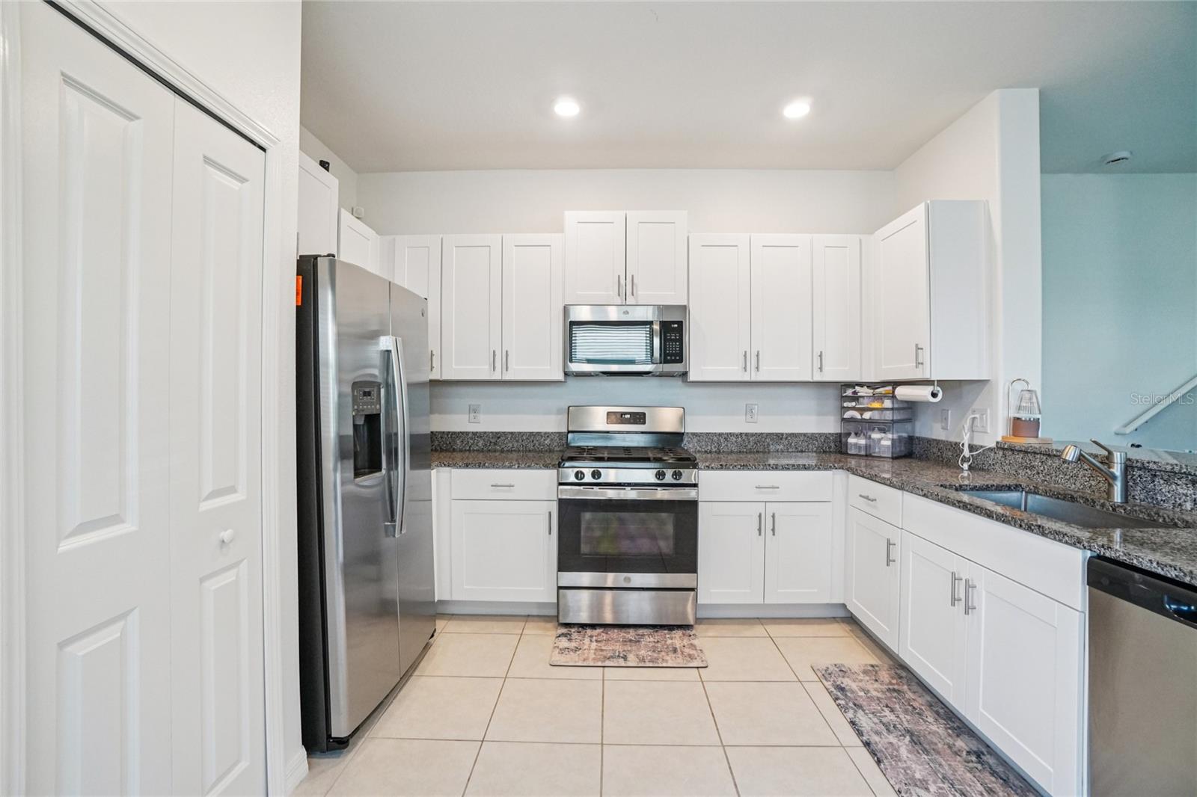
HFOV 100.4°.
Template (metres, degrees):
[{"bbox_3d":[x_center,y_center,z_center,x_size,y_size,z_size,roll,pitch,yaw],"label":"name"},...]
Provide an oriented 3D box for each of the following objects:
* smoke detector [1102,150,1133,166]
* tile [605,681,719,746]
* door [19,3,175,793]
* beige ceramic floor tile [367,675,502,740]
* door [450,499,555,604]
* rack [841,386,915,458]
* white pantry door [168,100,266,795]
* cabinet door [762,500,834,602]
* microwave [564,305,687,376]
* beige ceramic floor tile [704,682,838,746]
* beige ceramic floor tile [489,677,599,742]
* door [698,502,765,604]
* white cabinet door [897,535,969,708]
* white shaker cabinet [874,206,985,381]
[{"bbox_3d":[3.365,-1.555,3.230,0.142,0.045,0.142,0,1,1],"label":"smoke detector"},{"bbox_3d":[0.243,1.286,2.053,0.448,0.010,0.422,0,0,1],"label":"tile"},{"bbox_3d":[-1.079,0.264,1.081,0.035,2.015,0.318,0,0,1],"label":"door"},{"bbox_3d":[-0.643,1.282,2.076,0.444,0.010,0.430,0,0,1],"label":"beige ceramic floor tile"},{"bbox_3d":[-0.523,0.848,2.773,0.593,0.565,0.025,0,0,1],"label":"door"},{"bbox_3d":[1.800,0.145,3.230,0.270,0.440,0.310,0,0,-41],"label":"rack"},{"bbox_3d":[-1.065,0.250,1.395,0.035,2.030,0.342,0,0,1],"label":"white pantry door"},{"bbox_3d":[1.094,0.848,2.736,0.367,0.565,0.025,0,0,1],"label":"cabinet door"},{"bbox_3d":[0.172,-0.362,3.265,0.757,0.420,0.400,0,0,1],"label":"microwave"},{"bbox_3d":[0.686,1.284,2.042,0.444,0.010,0.430,0,0,1],"label":"beige ceramic floor tile"},{"bbox_3d":[-0.203,1.282,2.060,0.444,0.010,0.430,0,0,1],"label":"beige ceramic floor tile"},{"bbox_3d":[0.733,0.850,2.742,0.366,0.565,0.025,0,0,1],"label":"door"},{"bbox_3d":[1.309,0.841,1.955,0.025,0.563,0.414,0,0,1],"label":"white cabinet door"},{"bbox_3d":[1.840,-0.557,2.810,0.319,0.914,0.516,0,0,1],"label":"white shaker cabinet"}]

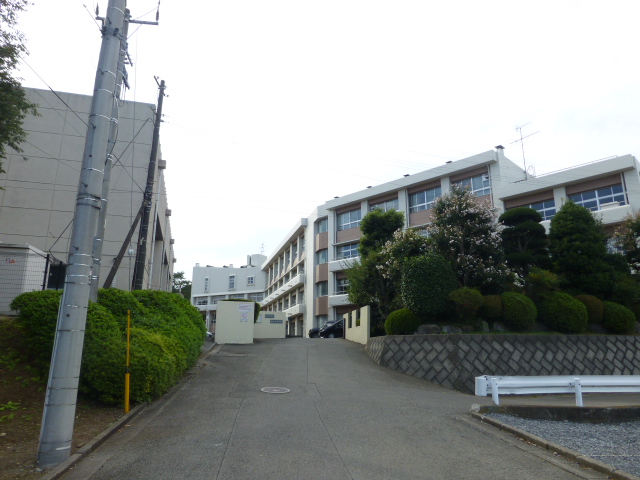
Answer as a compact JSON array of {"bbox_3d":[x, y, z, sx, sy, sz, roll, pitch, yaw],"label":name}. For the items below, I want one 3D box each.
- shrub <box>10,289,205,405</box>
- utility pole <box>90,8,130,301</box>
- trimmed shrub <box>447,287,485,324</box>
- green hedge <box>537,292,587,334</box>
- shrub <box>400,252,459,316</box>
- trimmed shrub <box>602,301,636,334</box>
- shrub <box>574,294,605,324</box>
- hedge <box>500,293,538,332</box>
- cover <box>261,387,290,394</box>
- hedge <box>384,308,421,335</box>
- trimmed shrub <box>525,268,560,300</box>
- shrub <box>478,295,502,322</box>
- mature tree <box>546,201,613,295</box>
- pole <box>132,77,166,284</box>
[{"bbox_3d":[-5.060,2.523,11.834,2.800,2.600,6.300,2,-14,-7],"label":"shrub"},{"bbox_3d":[-5.803,-1.925,12.090,0.330,10.300,0.330,0,-14,0],"label":"utility pole"},{"bbox_3d":[5.217,2.368,15.800,1.220,1.250,1.200,0,-14,0],"label":"trimmed shrub"},{"bbox_3d":[8.012,2.402,14.600,1.550,1.250,1.500,0,-14,0],"label":"green hedge"},{"bbox_3d":[4.047,1.682,16.400,2.000,2.400,1.900,0,-14,0],"label":"shrub"},{"bbox_3d":[10.935,2.830,16.199,1.100,1.150,1.100,4,-14,-14],"label":"trimmed shrub"},{"bbox_3d":[10.187,2.623,16.866,1.100,1.100,1.100,4,-14,-14],"label":"shrub"},{"bbox_3d":[6.870,2.474,15.356,1.170,1.250,1.150,4,-14,-14],"label":"hedge"},{"bbox_3d":[-0.981,3.360,9.845,0.660,0.050,0.660,2,-7,1],"label":"cover"},{"bbox_3d":[2.840,2.772,15.000,1.200,0.880,1.150,0,-14,0],"label":"hedge"},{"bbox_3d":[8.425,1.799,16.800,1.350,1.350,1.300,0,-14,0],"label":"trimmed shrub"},{"bbox_3d":[6.259,2.467,16.100,1.150,1.000,1.150,0,-14,0],"label":"shrub"},{"bbox_3d":[11.462,0.715,19.388,2.500,5.140,2.500,4,-14,-14],"label":"mature tree"},{"bbox_3d":[-5.733,-1.081,14.869,0.250,9.670,0.250,0,-14,0],"label":"pole"}]

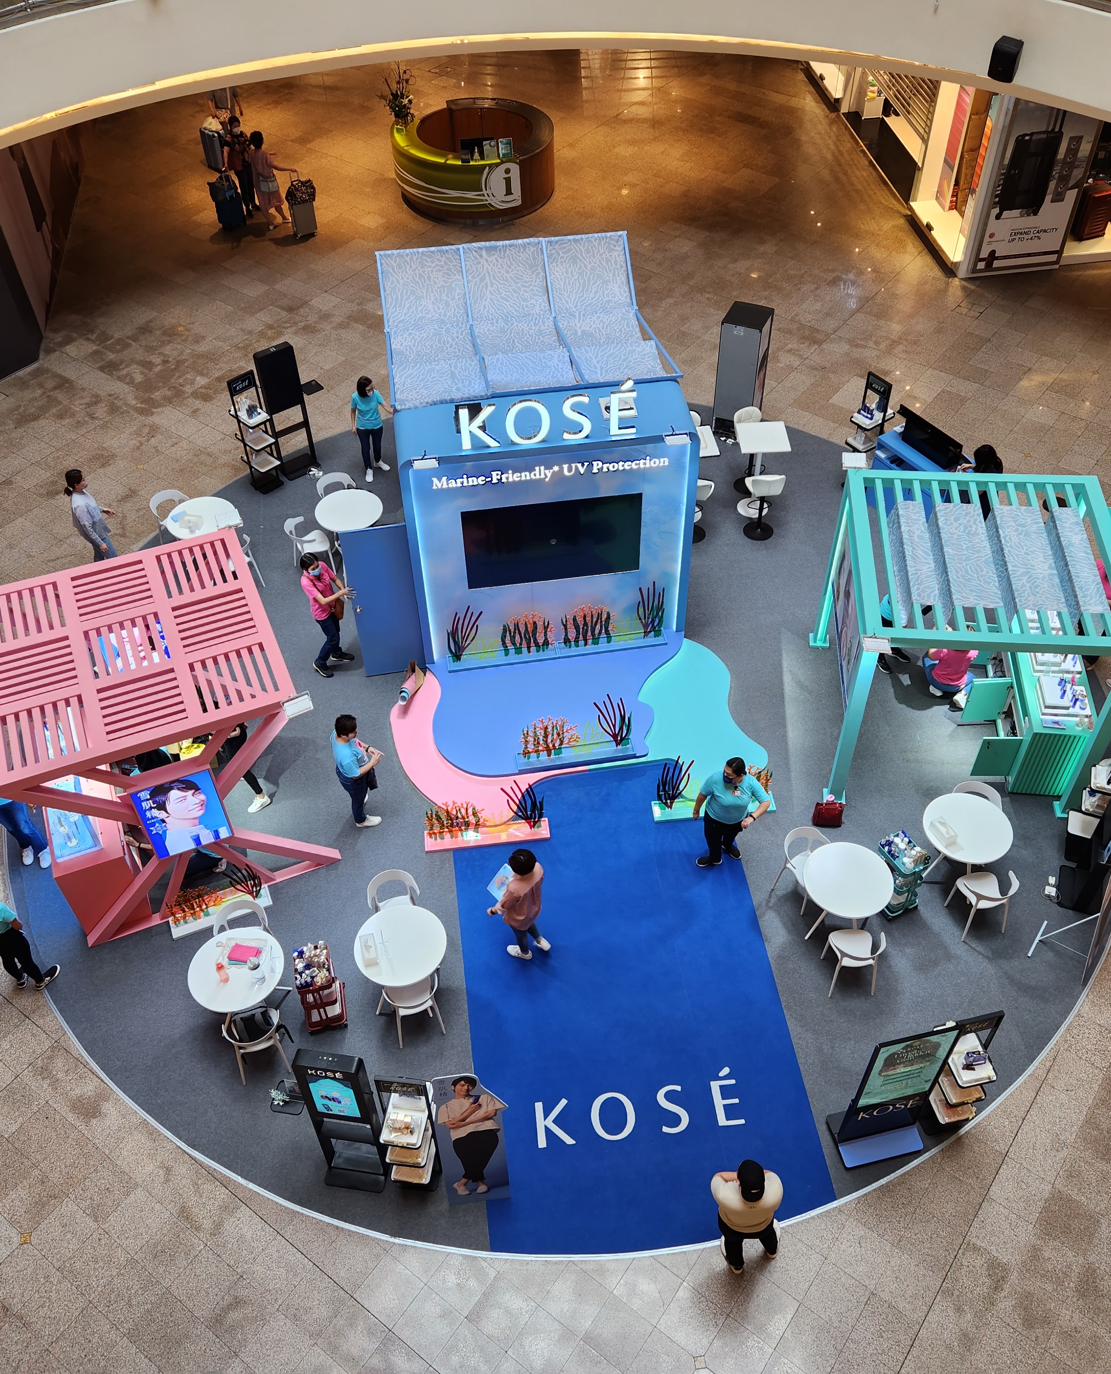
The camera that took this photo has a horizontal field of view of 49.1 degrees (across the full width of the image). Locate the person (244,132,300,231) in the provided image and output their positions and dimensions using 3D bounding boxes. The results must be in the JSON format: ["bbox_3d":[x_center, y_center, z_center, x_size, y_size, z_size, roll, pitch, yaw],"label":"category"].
[{"bbox_3d":[-4.774,-8.661,20.796,0.520,1.570,0.520,-24,51,-20],"label":"person"}]

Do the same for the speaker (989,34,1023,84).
[{"bbox_3d":[5.603,-7.785,15.103,0.280,0.380,0.250,25,53,23],"label":"speaker"}]

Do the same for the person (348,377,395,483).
[{"bbox_3d":[-2.345,-3.332,15.553,0.520,1.480,0.360,-15,49,-12],"label":"person"}]

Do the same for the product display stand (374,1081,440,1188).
[{"bbox_3d":[-1.090,3.377,9.269,0.400,1.620,0.360,5,48,6],"label":"product display stand"}]

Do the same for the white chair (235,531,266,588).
[{"bbox_3d":[-3.837,-1.468,14.641,0.490,0.730,0.510,31,55,27],"label":"white chair"}]

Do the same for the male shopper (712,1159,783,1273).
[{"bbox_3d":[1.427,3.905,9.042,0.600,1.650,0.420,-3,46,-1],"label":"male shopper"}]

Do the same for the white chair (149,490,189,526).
[{"bbox_3d":[-4.861,-2.092,15.583,0.490,0.740,0.510,24,52,23],"label":"white chair"}]

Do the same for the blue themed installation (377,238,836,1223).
[{"bbox_3d":[0.128,-0.631,11.911,3.900,3.100,10.700,-6,48,-4],"label":"blue themed installation"}]

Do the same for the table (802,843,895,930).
[{"bbox_3d":[2.655,1.982,11.223,0.805,0.740,0.805,-1,47,1],"label":"table"}]

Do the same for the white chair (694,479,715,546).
[{"bbox_3d":[1.668,-2.208,14.771,0.460,0.960,0.460,3,48,5],"label":"white chair"}]

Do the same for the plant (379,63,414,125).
[{"bbox_3d":[-2.818,-10.406,21.393,0.560,0.980,0.540,-2,46,0],"label":"plant"}]

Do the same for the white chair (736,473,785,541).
[{"bbox_3d":[2.551,-2.307,15.067,0.480,1.000,0.470,0,46,2],"label":"white chair"}]

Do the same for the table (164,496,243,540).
[{"bbox_3d":[-4.245,-1.779,14.942,0.800,0.740,0.800,-2,46,0],"label":"table"}]

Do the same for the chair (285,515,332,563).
[{"bbox_3d":[-2.969,-1.695,14.792,0.510,0.760,0.530,-23,50,-19],"label":"chair"}]

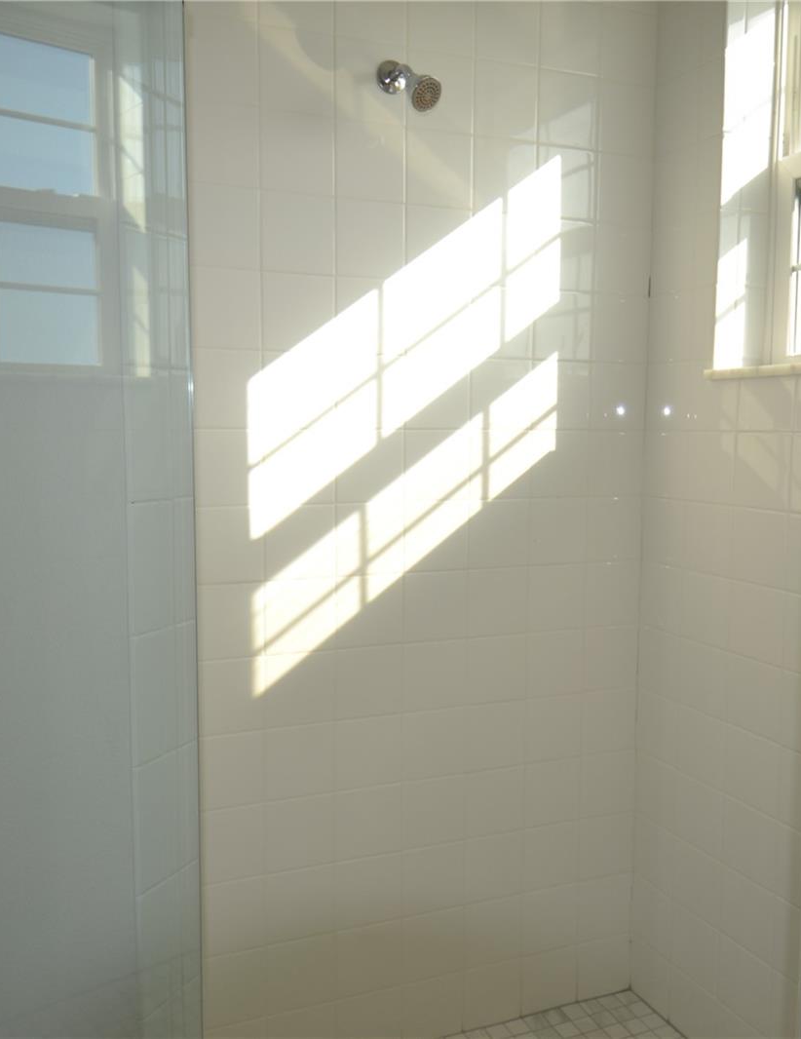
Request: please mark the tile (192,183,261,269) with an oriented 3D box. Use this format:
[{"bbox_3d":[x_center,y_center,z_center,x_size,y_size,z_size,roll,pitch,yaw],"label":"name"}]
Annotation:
[{"bbox_3d":[-0.345,-0.564,1.747,0.152,0.152,0.010,-2,6,-21],"label":"tile"}]

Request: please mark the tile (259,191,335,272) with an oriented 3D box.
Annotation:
[{"bbox_3d":[-0.204,-0.568,1.802,0.152,0.152,0.010,-2,6,-21],"label":"tile"}]

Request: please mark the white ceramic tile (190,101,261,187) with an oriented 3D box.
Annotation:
[{"bbox_3d":[-0.344,-0.715,1.733,0.152,0.152,0.010,-2,6,-21],"label":"white ceramic tile"}]

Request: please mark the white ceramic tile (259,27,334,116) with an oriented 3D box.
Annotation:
[{"bbox_3d":[-0.202,-0.873,1.774,0.152,0.152,0.010,-2,6,-21],"label":"white ceramic tile"}]

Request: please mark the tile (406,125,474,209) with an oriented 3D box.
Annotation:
[{"bbox_3d":[0.081,-0.730,1.897,0.152,0.152,0.010,-2,6,-21],"label":"tile"}]

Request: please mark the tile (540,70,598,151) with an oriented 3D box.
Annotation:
[{"bbox_3d":[0.366,-0.892,1.992,0.152,0.152,0.010,-2,6,-21],"label":"tile"}]

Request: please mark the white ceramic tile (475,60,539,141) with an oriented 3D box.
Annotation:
[{"bbox_3d":[0.224,-0.888,1.938,0.152,0.152,0.010,-2,6,-21],"label":"white ceramic tile"}]

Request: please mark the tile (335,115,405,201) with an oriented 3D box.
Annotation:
[{"bbox_3d":[-0.061,-0.727,1.842,0.152,0.152,0.010,-2,6,-21],"label":"tile"}]

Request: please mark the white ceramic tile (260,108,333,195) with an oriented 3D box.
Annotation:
[{"bbox_3d":[-0.203,-0.720,1.788,0.152,0.152,0.010,-2,6,-21],"label":"white ceramic tile"}]

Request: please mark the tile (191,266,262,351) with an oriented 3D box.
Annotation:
[{"bbox_3d":[-0.346,-0.409,1.762,0.152,0.152,0.010,-2,6,-21],"label":"tile"}]

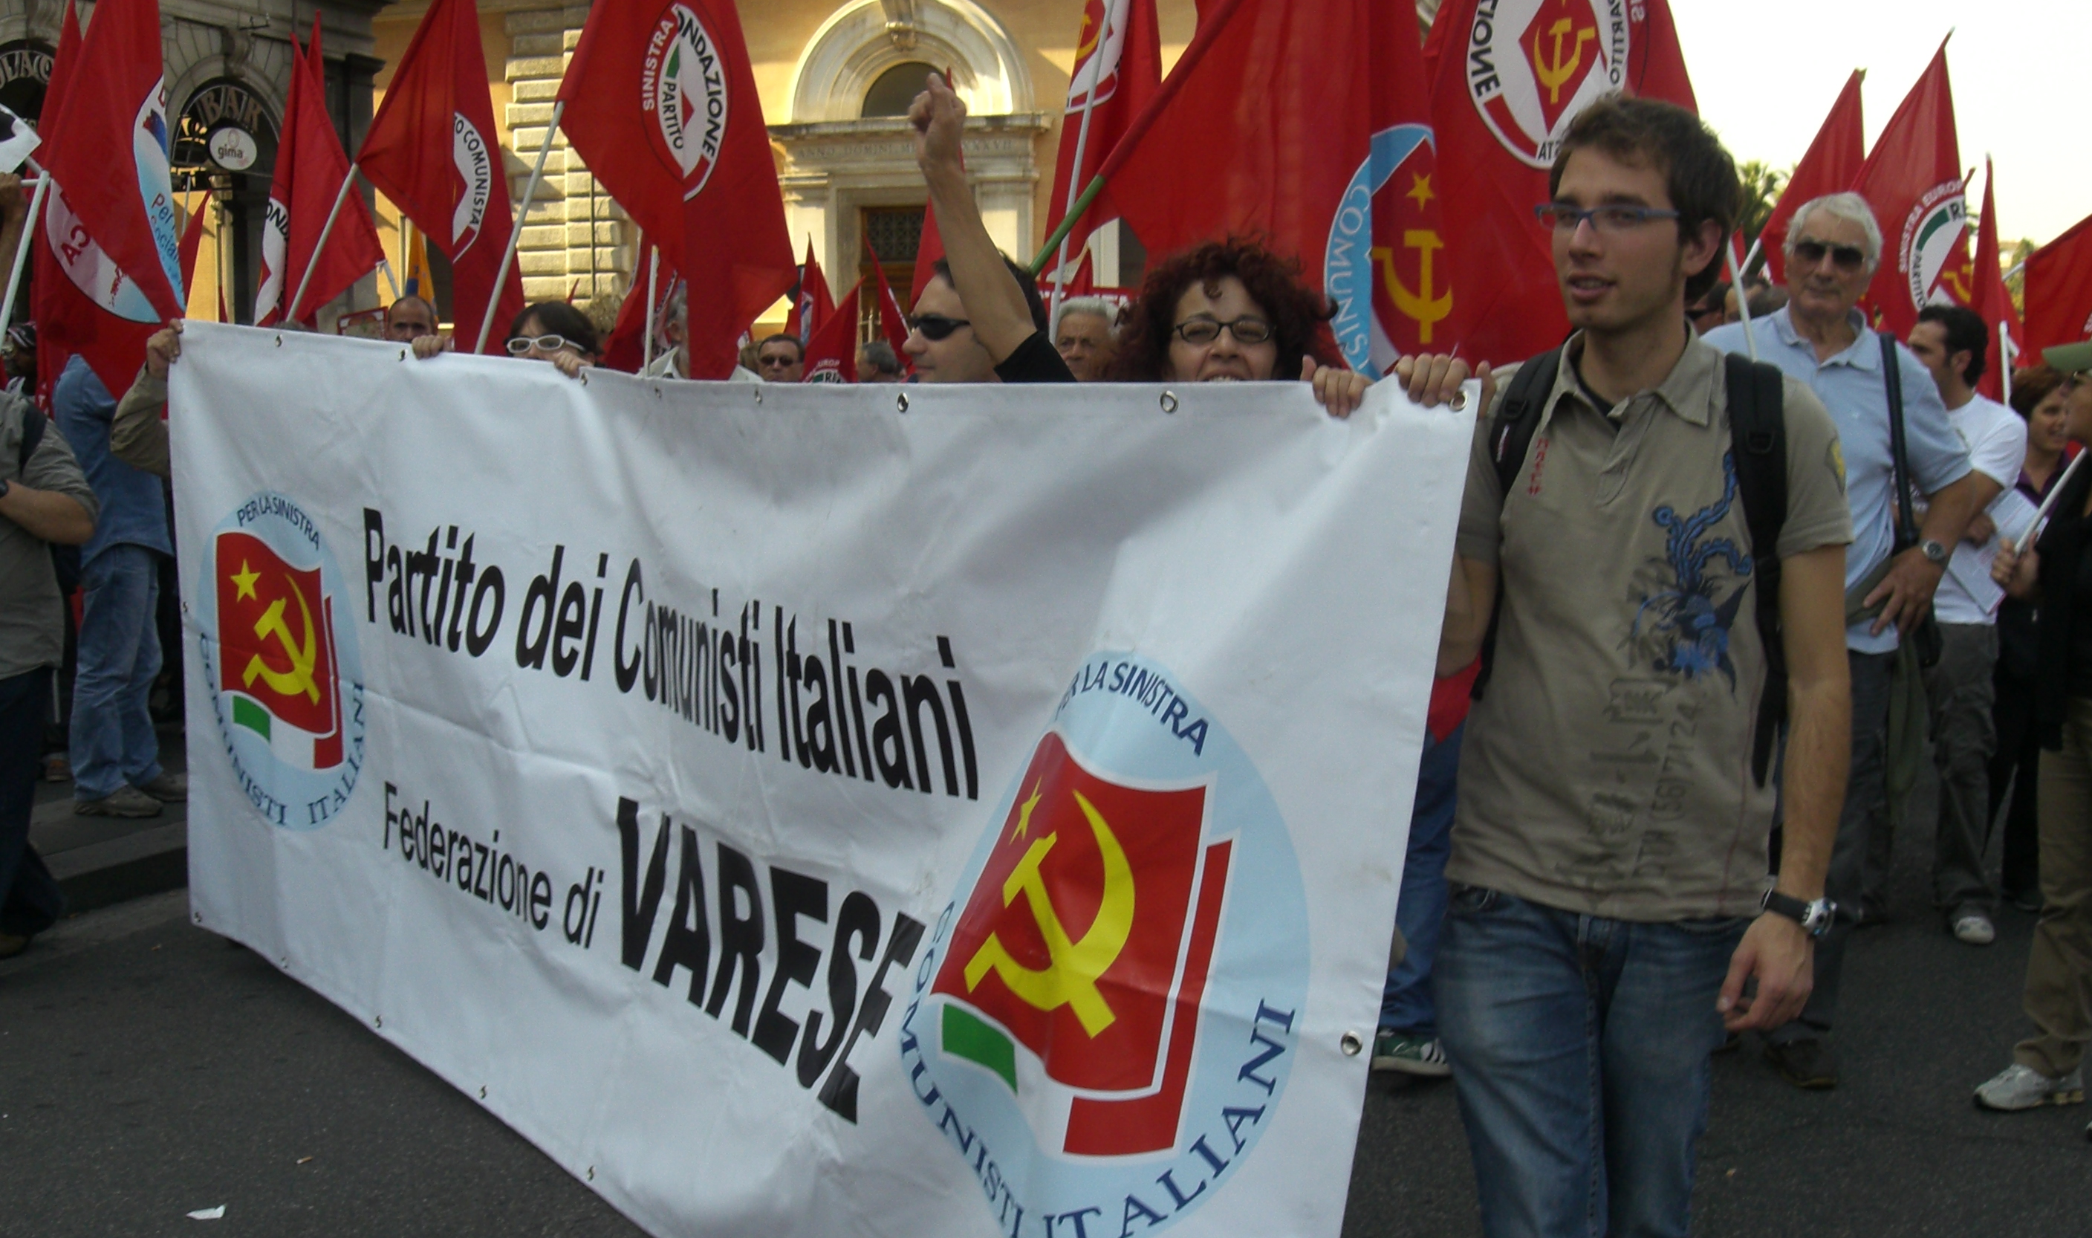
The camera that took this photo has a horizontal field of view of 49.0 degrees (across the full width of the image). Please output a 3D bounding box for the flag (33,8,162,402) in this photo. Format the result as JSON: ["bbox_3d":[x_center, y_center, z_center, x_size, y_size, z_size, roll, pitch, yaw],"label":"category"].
[{"bbox_3d":[-2.727,-1.191,6.600,0.420,1.170,0.280,2,6,17],"label":"flag"}]

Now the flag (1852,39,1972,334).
[{"bbox_3d":[2.630,-1.311,7.100,0.550,1.050,0.300,2,6,17],"label":"flag"}]

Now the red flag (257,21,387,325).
[{"bbox_3d":[-2.393,-1.436,7.600,0.430,1.080,0.280,1,6,11],"label":"red flag"}]

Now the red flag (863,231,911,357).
[{"bbox_3d":[-0.927,-1.878,13.500,0.340,0.850,0.250,1,6,6],"label":"red flag"}]

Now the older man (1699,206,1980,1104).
[{"bbox_3d":[1.595,0.046,4.588,0.600,1.770,0.380,2,6,17],"label":"older man"}]

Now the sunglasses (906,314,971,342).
[{"bbox_3d":[-0.112,-0.422,3.320,0.150,0.045,0.145,-2,6,-23],"label":"sunglasses"}]

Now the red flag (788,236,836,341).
[{"bbox_3d":[-1.379,-1.869,13.500,0.320,0.820,0.250,1,6,6],"label":"red flag"}]

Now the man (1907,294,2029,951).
[{"bbox_3d":[2.382,0.010,5.981,0.460,1.650,0.340,5,8,43],"label":"man"}]

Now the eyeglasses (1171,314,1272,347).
[{"bbox_3d":[0.243,-0.391,3.130,0.138,0.042,0.140,0,6,5],"label":"eyeglasses"}]

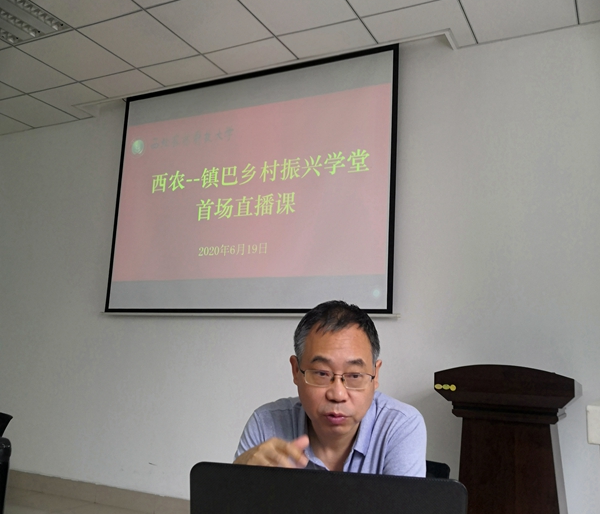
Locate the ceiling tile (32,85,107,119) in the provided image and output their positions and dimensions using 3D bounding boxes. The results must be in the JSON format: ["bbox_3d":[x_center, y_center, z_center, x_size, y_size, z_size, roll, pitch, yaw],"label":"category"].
[{"bbox_3d":[-1.889,-1.335,5.350,0.600,0.020,0.579,-2,-12,28],"label":"ceiling tile"}]

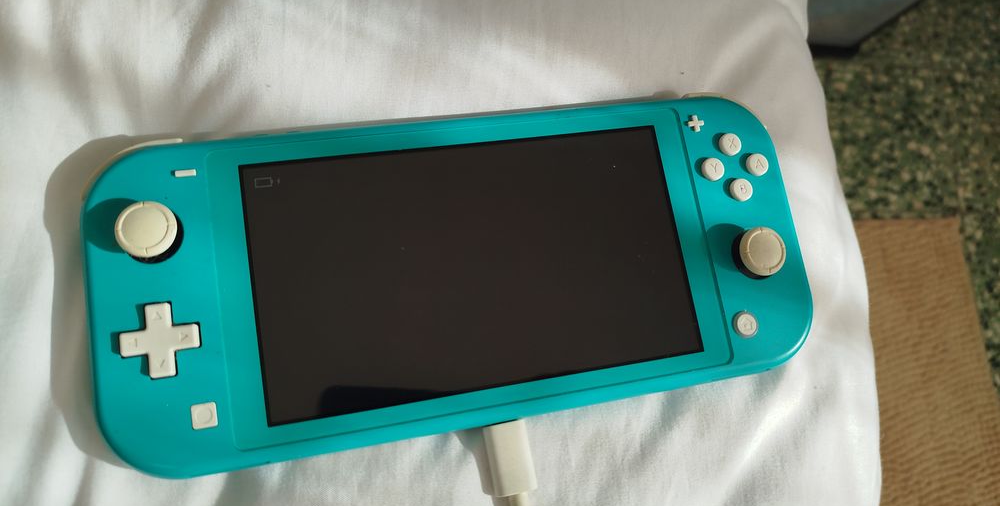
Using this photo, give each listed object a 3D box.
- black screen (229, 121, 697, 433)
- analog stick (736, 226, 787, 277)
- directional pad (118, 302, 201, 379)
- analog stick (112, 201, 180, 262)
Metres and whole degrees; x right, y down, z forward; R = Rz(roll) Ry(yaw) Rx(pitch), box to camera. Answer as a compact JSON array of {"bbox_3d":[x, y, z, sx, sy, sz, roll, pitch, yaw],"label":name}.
[{"bbox_3d":[-0.006,0.003,0.200,0.125,0.002,0.071,-8,80,-13],"label":"black screen"},{"bbox_3d":[0.079,0.000,0.213,0.015,0.007,0.015,2,78,-11],"label":"analog stick"},{"bbox_3d":[-0.087,0.022,0.178,0.019,0.003,0.019,-8,80,-13],"label":"directional pad"},{"bbox_3d":[-0.091,-0.006,0.180,0.015,0.007,0.015,-8,80,-13],"label":"analog stick"}]

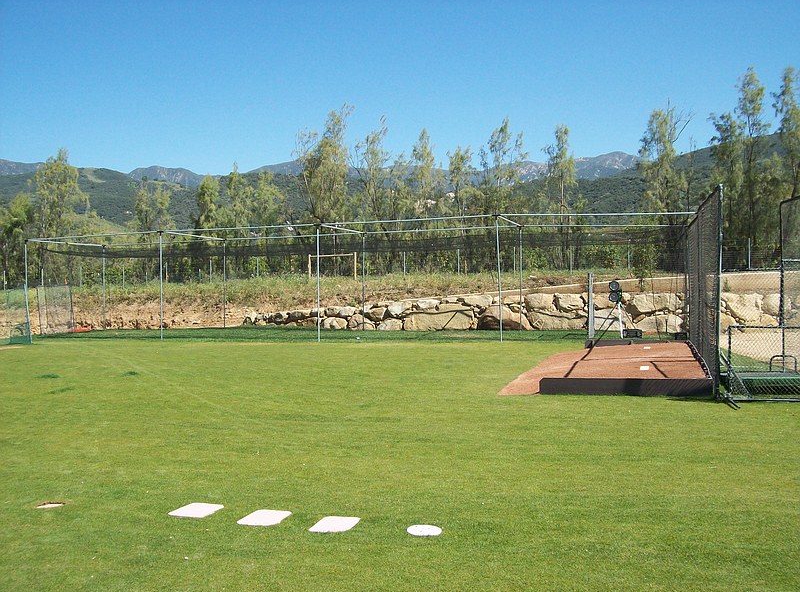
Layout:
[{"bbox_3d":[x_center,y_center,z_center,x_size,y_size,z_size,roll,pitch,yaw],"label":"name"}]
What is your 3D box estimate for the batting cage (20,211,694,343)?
[{"bbox_3d":[-1.923,-0.439,28.671,23.220,3.710,4.180,-1,0,19],"label":"batting cage"}]

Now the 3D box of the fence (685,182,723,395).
[{"bbox_3d":[5.400,-0.100,15.000,0.180,2.950,7.800,0,1,16],"label":"fence"}]

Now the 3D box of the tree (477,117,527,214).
[{"bbox_3d":[5.856,-5.856,48.000,2.880,9.000,2.880,-1,0,3],"label":"tree"}]

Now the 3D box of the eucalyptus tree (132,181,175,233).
[{"bbox_3d":[-15.851,-4.115,53.500,2.701,6.623,2.701,0,2,14],"label":"eucalyptus tree"}]

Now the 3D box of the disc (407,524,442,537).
[{"bbox_3d":[0.157,1.501,5.351,0.235,0.018,0.235,-1,0,0],"label":"disc"}]

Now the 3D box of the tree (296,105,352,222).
[{"bbox_3d":[-4.689,-6.467,51.000,3.560,10.540,3.560,-1,0,3],"label":"tree"}]

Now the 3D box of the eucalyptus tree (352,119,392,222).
[{"bbox_3d":[-1.760,-6.070,50.500,2.489,9.651,2.489,0,2,14],"label":"eucalyptus tree"}]

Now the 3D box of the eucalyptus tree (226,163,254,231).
[{"bbox_3d":[-10.000,-4.719,52.000,1.938,7.250,1.938,0,2,14],"label":"eucalyptus tree"}]

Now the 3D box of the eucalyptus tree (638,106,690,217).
[{"bbox_3d":[14.147,-5.750,44.500,2.780,8.770,2.780,-1,0,3],"label":"eucalyptus tree"}]

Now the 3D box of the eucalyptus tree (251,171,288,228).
[{"bbox_3d":[-8.188,-4.469,52.000,2.438,6.750,2.438,0,2,14],"label":"eucalyptus tree"}]

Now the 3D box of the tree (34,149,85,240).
[{"bbox_3d":[-22.851,-5.351,56.000,3.500,9.150,3.500,-1,0,3],"label":"tree"}]

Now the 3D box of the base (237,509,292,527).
[{"bbox_3d":[-0.943,1.540,5.811,0.305,0.020,0.320,-1,0,16],"label":"base"}]

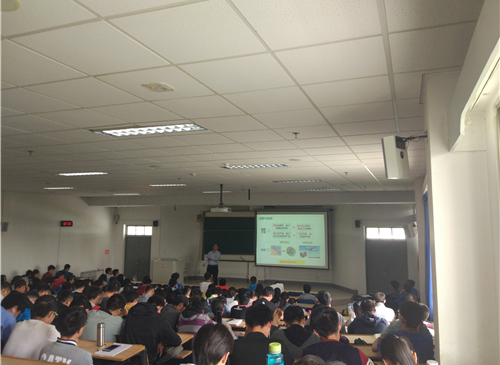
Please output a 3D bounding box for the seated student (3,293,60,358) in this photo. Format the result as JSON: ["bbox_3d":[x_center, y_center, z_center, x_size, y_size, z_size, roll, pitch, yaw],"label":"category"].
[{"bbox_3d":[-1.846,1.641,3.579,0.540,1.240,0.780,-1,-5,18],"label":"seated student"}]

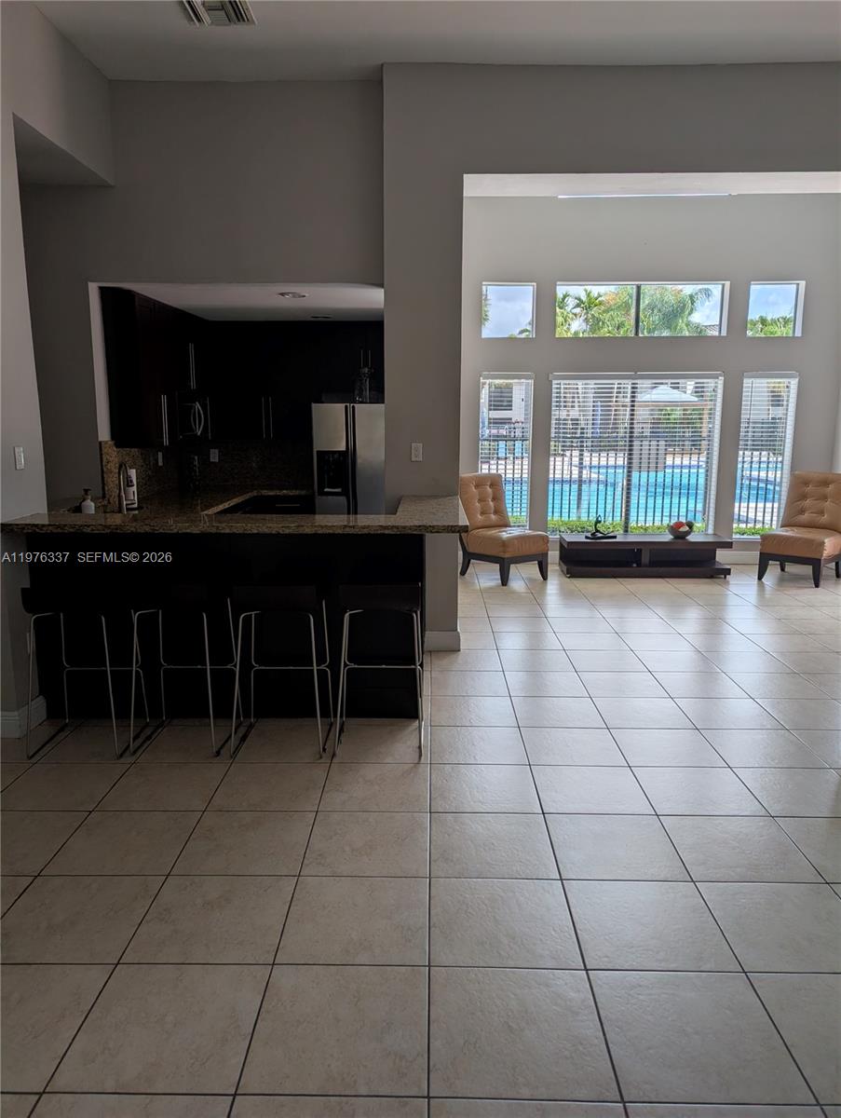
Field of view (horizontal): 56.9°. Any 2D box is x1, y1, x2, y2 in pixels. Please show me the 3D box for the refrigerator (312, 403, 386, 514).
[{"bbox_3d":[-0.504,-0.588,7.223,0.860,1.700,0.800,0,11,1],"label":"refrigerator"}]

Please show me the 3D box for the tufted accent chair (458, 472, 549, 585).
[{"bbox_3d":[0.794,-0.309,7.661,0.570,0.995,0.760,-7,13,-34],"label":"tufted accent chair"}]

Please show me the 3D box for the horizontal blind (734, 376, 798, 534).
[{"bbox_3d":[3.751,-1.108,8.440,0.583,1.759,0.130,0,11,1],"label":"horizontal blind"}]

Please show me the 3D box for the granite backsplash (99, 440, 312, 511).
[{"bbox_3d":[-1.550,-0.747,6.457,1.220,0.470,2.400,0,11,1],"label":"granite backsplash"}]

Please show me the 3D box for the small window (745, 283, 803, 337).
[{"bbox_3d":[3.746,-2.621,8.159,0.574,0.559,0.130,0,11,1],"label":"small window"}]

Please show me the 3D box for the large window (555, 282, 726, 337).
[{"bbox_3d":[2.289,-2.577,8.029,1.761,0.546,0.120,0,11,1],"label":"large window"}]

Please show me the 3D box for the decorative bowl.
[{"bbox_3d":[2.673,-0.299,7.969,0.260,0.165,0.260,0,11,1],"label":"decorative bowl"}]

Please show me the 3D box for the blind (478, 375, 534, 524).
[{"bbox_3d":[0.925,-1.148,8.424,0.576,1.675,0.080,0,11,1],"label":"blind"}]

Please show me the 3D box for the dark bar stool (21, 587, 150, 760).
[{"bbox_3d":[-1.635,0.489,3.789,0.440,0.835,0.460,0,11,-1],"label":"dark bar stool"}]

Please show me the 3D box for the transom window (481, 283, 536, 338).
[{"bbox_3d":[0.935,-2.626,8.205,0.560,0.553,0.130,0,11,1],"label":"transom window"}]

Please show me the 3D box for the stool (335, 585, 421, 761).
[{"bbox_3d":[-0.195,0.489,3.802,0.430,0.835,0.460,0,11,1],"label":"stool"}]

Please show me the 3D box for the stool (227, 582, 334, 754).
[{"bbox_3d":[-0.684,0.507,3.854,0.440,0.825,0.450,0,11,1],"label":"stool"}]

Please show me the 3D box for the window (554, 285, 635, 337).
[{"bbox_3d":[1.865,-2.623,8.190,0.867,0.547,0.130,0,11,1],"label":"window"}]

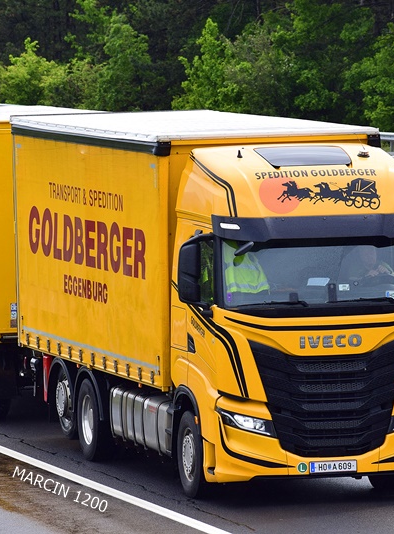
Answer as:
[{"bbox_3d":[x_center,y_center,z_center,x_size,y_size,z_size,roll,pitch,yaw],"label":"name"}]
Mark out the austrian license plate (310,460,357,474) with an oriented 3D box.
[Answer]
[{"bbox_3d":[1.449,2.124,47.762,0.520,0.120,0.015,-2,4,-16],"label":"austrian license plate"}]

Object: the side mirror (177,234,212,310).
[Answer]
[{"bbox_3d":[-0.024,0.071,47.713,0.300,0.790,0.210,-2,4,-16],"label":"side mirror"}]

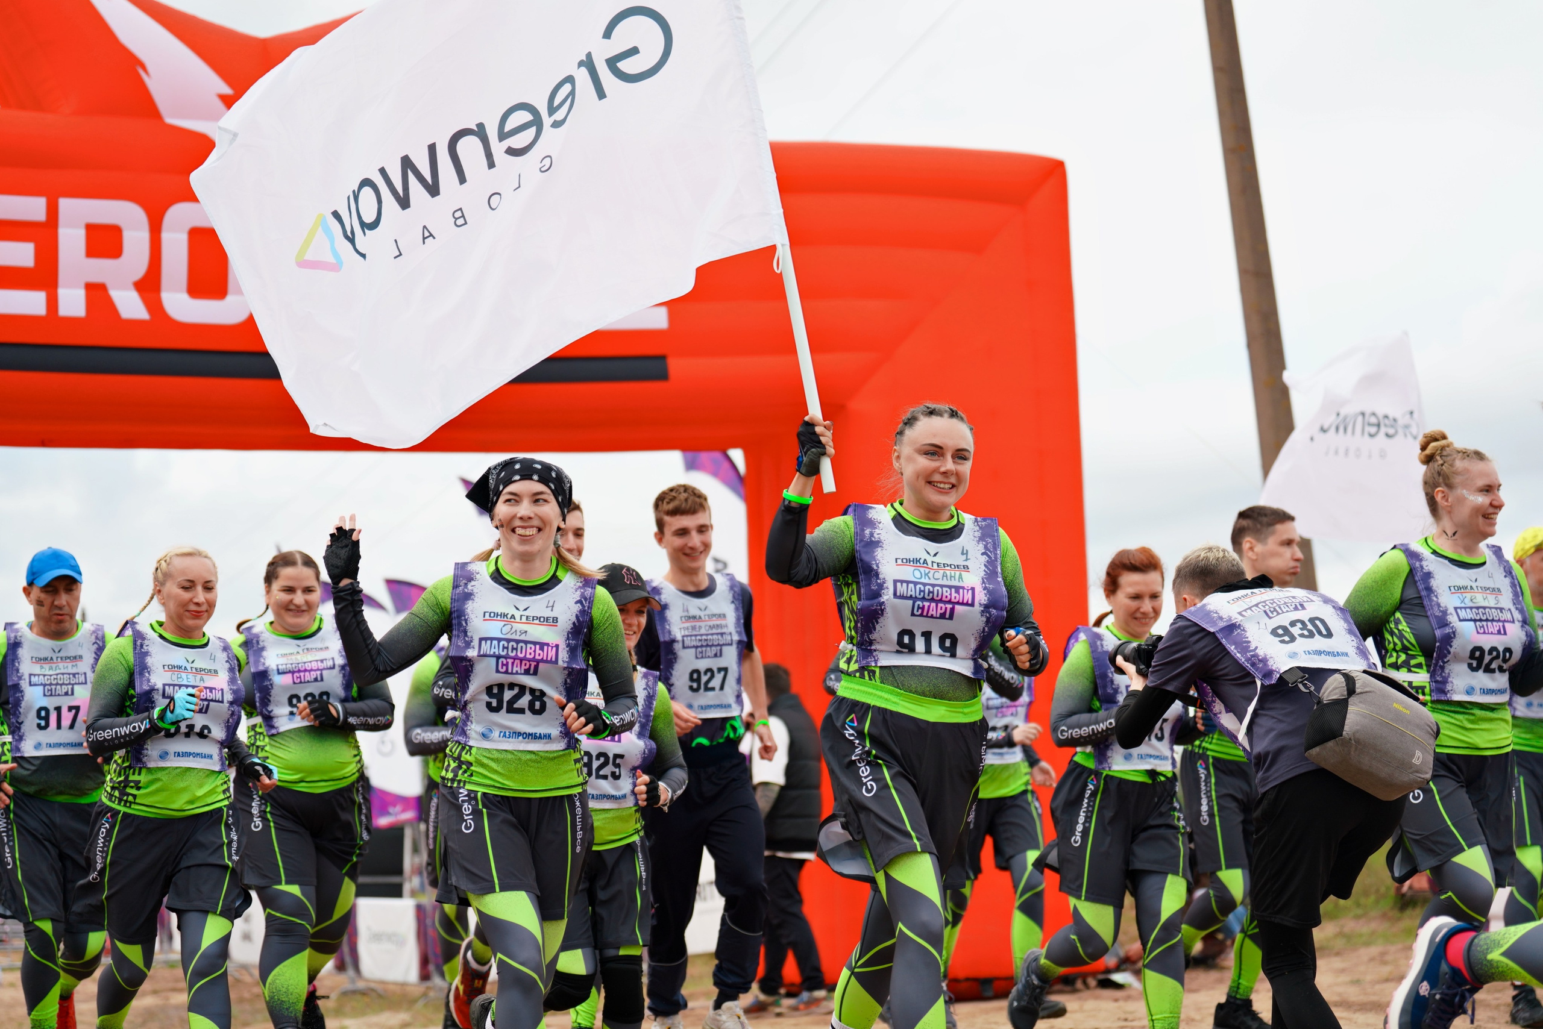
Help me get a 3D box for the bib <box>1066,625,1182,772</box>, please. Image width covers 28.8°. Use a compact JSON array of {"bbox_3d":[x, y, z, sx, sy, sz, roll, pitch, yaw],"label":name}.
[{"bbox_3d":[1.068,0.561,9.150,0.340,0.460,0.260,5,-3,-34],"label":"bib"}]

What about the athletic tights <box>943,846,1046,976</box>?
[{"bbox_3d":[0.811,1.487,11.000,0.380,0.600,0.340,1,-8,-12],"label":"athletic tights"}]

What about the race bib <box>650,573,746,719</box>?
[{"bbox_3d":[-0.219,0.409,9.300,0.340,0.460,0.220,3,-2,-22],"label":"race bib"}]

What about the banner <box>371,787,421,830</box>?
[{"bbox_3d":[-3.760,2.935,30.000,0.520,0.450,0.060,0,-8,-7],"label":"banner"}]

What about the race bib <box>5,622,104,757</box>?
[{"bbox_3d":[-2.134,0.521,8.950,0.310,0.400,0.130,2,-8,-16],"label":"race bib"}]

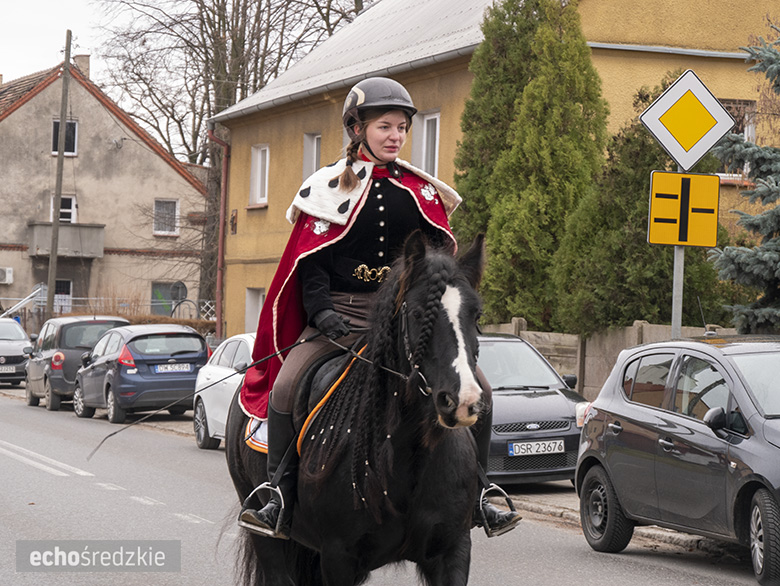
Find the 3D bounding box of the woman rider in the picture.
[{"bbox_3d":[-0.035,0.051,9.050,0.880,1.500,0.760,2,-1,-15],"label":"woman rider"}]

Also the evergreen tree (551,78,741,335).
[{"bbox_3d":[3.132,-0.341,33.604,2.350,4.560,2.300,2,-1,-17],"label":"evergreen tree"}]

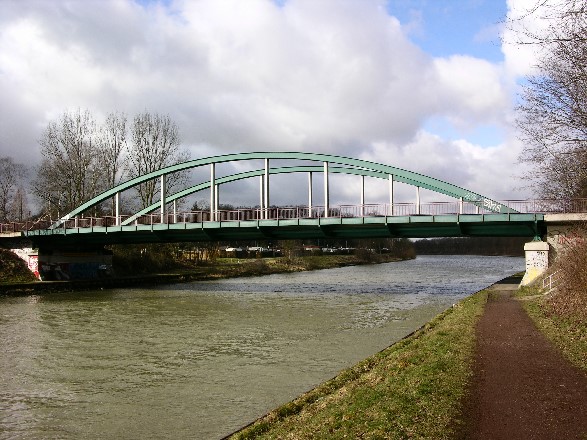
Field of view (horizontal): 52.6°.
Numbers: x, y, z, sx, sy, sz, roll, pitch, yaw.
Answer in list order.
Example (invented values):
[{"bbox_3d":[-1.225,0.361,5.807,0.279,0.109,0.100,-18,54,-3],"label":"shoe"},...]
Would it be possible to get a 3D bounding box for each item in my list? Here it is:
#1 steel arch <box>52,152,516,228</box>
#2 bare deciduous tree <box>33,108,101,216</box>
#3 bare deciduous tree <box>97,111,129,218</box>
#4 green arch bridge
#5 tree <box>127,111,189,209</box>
[{"bbox_3d":[-4.940,-2.640,57.520,49.710,6.920,0.700,-2,-4,25],"label":"steel arch"},{"bbox_3d":[-37.740,-6.210,98.540,11.230,24.920,10.670,1,-4,-21],"label":"bare deciduous tree"},{"bbox_3d":[-29.920,-5.900,98.520,6.190,24.190,5.880,1,-3,-17],"label":"bare deciduous tree"},{"bbox_3d":[-3.040,-1.620,62.320,56.400,8.420,14.100,-2,-4,25],"label":"green arch bridge"},{"bbox_3d":[-22.600,-6.100,98.520,10.240,24.470,9.730,0,-3,-13],"label":"tree"}]

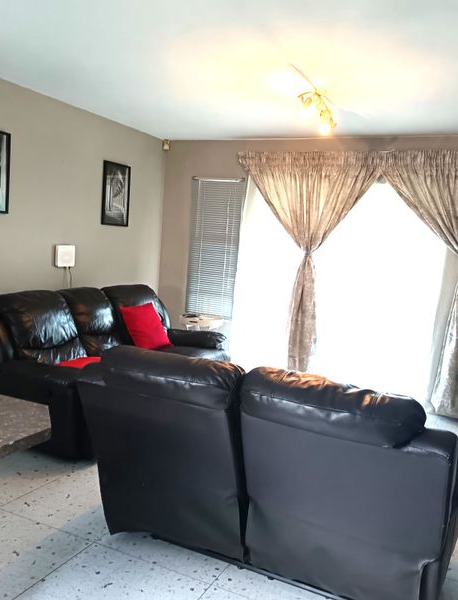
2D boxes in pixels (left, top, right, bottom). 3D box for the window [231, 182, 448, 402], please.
[{"bbox_3d":[0.995,-0.115,5.398,2.070,2.060,0.100,7,6,25],"label":"window"}]

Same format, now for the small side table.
[{"bbox_3d":[-0.316,0.516,5.724,0.470,0.615,0.450,7,6,25],"label":"small side table"}]

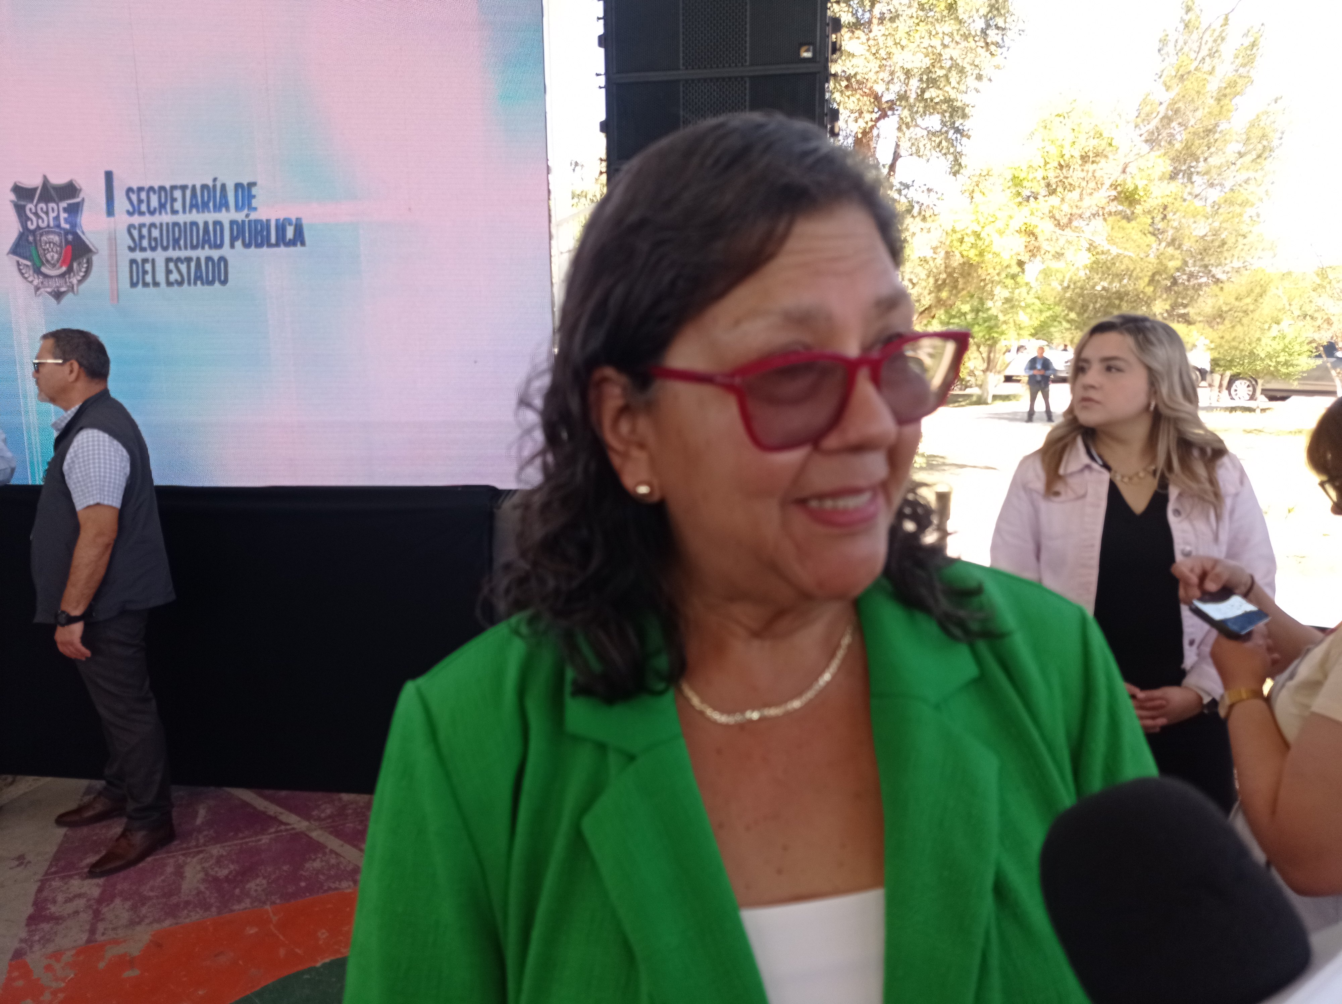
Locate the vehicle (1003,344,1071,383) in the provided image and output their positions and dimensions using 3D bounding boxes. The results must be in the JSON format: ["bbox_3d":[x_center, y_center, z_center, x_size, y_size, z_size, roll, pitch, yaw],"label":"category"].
[{"bbox_3d":[13.157,-4.916,38.500,4.500,1.550,1.820,1,7,16],"label":"vehicle"}]

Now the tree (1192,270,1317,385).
[{"bbox_3d":[13.719,-3.885,25.500,2.850,3.050,2.800,3,8,28],"label":"tree"}]

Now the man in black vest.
[{"bbox_3d":[-1.832,0.283,3.501,0.430,1.680,0.500,-5,8,-31],"label":"man in black vest"}]

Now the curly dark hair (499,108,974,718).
[{"bbox_3d":[0.043,-0.062,0.612,0.265,0.310,0.245,-5,8,-34],"label":"curly dark hair"}]

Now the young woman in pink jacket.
[{"bbox_3d":[0.895,0.442,2.168,0.530,1.620,0.360,2,7,19],"label":"young woman in pink jacket"}]

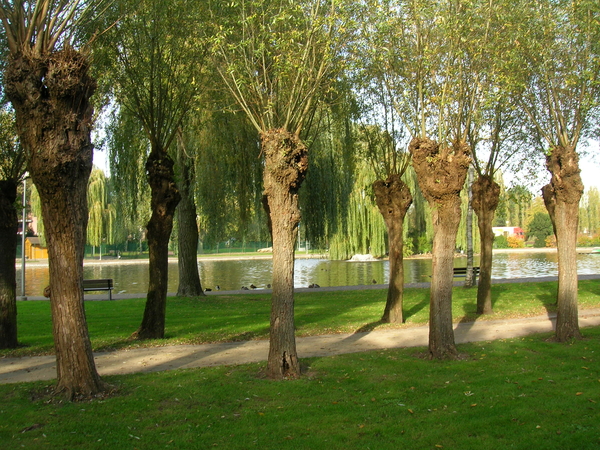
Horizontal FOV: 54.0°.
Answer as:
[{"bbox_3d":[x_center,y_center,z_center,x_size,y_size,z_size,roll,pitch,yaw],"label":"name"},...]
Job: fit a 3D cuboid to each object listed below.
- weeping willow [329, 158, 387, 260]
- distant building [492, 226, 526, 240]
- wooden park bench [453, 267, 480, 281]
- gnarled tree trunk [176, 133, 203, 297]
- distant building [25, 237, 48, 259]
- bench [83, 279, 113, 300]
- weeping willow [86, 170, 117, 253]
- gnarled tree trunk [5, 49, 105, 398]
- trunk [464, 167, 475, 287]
[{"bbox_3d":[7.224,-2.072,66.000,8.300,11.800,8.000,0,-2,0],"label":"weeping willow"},{"bbox_3d":[40.493,1.854,115.000,7.500,3.300,3.000,0,-2,-3],"label":"distant building"},{"bbox_3d":[7.063,2.198,25.000,1.900,0.770,0.600,1,-2,-23],"label":"wooden park bench"},{"bbox_3d":[-4.050,-0.385,21.600,0.950,6.000,0.900,0,-2,-18],"label":"gnarled tree trunk"},{"bbox_3d":[-28.615,2.576,66.000,3.400,2.500,2.600,1,-2,-42],"label":"distant building"},{"bbox_3d":[-7.068,2.155,19.600,1.800,0.760,0.600,1,-2,-23],"label":"bench"},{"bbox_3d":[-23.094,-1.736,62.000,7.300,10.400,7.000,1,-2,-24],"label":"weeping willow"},{"bbox_3d":[-2.791,-0.017,6.700,1.120,4.000,1.000,0,-2,-18],"label":"gnarled tree trunk"},{"bbox_3d":[7.104,0.084,24.700,0.370,5.050,0.360,0,-2,0],"label":"trunk"}]

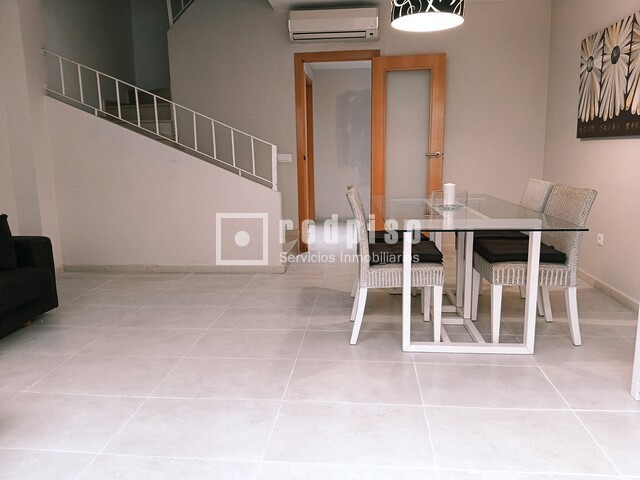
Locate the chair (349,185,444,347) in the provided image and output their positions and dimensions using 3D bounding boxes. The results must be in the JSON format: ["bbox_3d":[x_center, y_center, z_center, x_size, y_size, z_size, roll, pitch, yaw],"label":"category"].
[{"bbox_3d":[0.438,0.125,2.880,0.538,0.891,0.451,0,11,6],"label":"chair"}]

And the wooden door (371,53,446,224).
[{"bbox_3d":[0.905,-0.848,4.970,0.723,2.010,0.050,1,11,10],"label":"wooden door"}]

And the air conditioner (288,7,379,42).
[{"bbox_3d":[0.137,-2.111,4.730,0.865,0.280,0.205,0,11,6],"label":"air conditioner"}]

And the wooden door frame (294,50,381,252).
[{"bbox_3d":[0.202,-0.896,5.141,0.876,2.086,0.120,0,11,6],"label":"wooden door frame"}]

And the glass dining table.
[{"bbox_3d":[0.786,0.162,3.052,0.914,0.741,1.696,0,11,6],"label":"glass dining table"}]

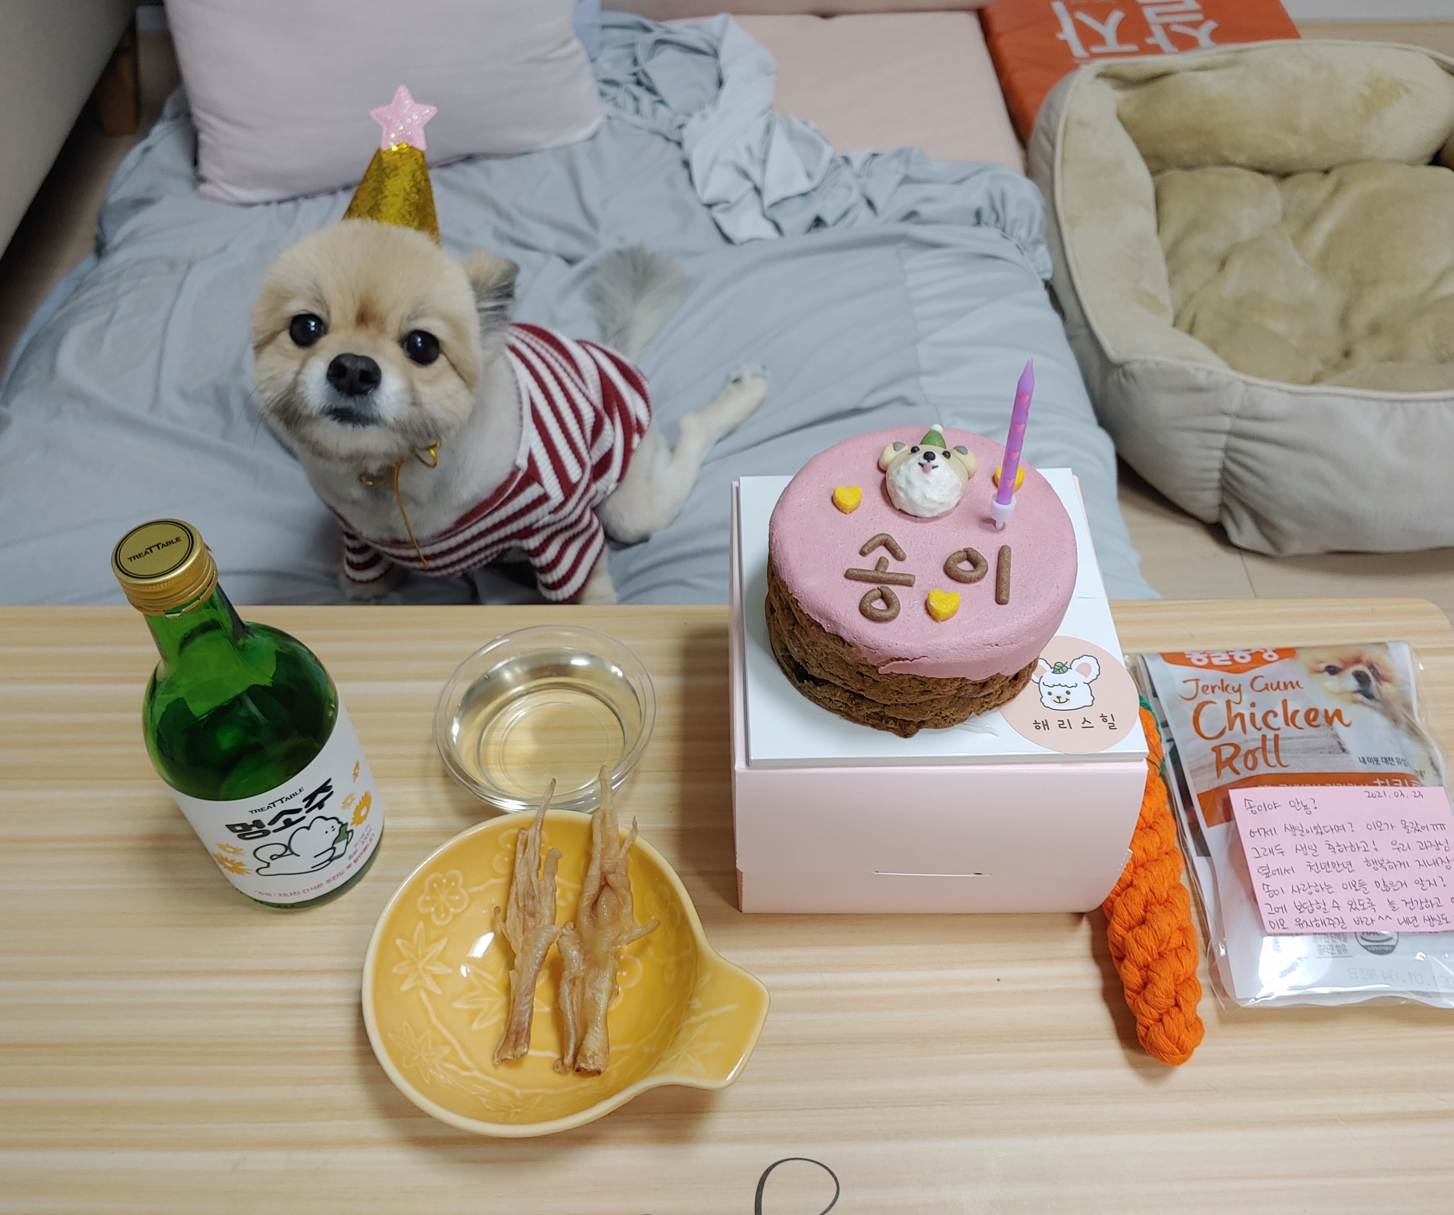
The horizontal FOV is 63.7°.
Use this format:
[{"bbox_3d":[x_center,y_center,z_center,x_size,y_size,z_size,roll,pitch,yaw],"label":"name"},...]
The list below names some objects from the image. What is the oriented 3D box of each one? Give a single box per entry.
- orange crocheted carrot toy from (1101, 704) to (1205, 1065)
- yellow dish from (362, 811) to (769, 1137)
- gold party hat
[{"bbox_3d":[0.180,0.100,0.522,0.038,0.036,0.210,3,51,3],"label":"orange crocheted carrot toy"},{"bbox_3d":[-0.063,0.155,0.472,0.157,0.044,0.131,16,52,13],"label":"yellow dish"},{"bbox_3d":[-0.189,-0.248,0.670,0.066,0.066,0.108,5,89,-29],"label":"gold party hat"}]

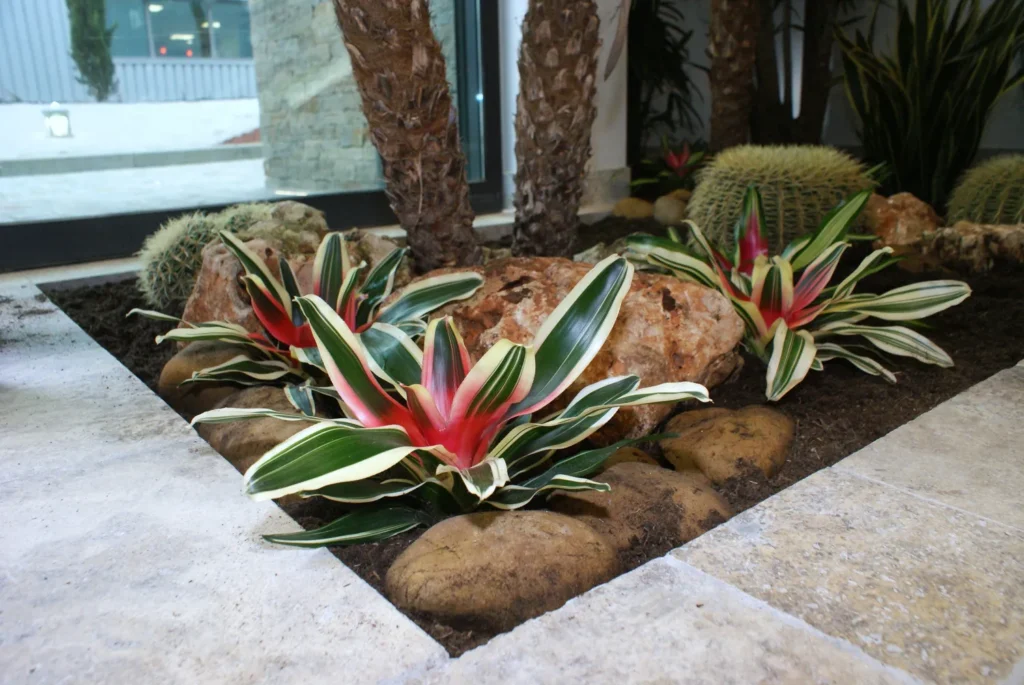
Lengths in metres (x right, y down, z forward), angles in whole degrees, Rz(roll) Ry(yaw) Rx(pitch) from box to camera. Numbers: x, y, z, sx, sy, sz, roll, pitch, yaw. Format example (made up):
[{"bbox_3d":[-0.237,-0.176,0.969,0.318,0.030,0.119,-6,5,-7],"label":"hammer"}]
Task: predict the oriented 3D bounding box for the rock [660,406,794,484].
[{"bbox_3d":[0.278,0.132,0.995,0.169,0.093,0.132,-2,16,0],"label":"rock"}]

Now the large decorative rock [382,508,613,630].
[{"bbox_3d":[-0.011,0.214,0.729,0.222,0.096,0.138,1,16,12],"label":"large decorative rock"}]

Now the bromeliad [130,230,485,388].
[{"bbox_3d":[-0.351,-0.050,1.312,0.574,0.262,0.471,-2,16,0],"label":"bromeliad"}]

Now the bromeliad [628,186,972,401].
[{"bbox_3d":[0.572,-0.114,1.540,0.630,0.330,0.620,4,16,20],"label":"bromeliad"}]

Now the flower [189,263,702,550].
[{"bbox_3d":[-0.064,0.049,0.869,0.549,0.287,0.471,-2,16,0],"label":"flower"}]

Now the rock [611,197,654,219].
[{"bbox_3d":[0.655,-0.742,4.180,0.235,0.115,0.190,0,16,9],"label":"rock"}]

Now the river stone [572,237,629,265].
[{"bbox_3d":[0.281,-0.279,2.357,0.180,0.098,0.139,-2,16,0],"label":"river stone"}]

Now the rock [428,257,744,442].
[{"bbox_3d":[0.129,-0.008,1.330,0.540,0.270,0.360,-3,15,-4],"label":"rock"}]

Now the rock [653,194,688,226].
[{"bbox_3d":[0.793,-0.677,3.870,0.175,0.145,0.165,1,16,11],"label":"rock"}]

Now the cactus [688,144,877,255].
[{"bbox_3d":[0.794,-0.404,2.304,0.529,0.367,0.529,-2,16,0],"label":"cactus"}]

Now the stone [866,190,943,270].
[{"bbox_3d":[1.299,-0.368,2.550,0.240,0.230,0.220,6,17,26],"label":"stone"}]

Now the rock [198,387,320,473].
[{"bbox_3d":[-0.340,0.120,1.047,0.170,0.125,0.136,-2,16,0],"label":"rock"}]

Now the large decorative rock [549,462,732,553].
[{"bbox_3d":[0.160,0.206,0.955,0.225,0.085,0.160,3,16,17],"label":"large decorative rock"}]

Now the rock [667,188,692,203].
[{"bbox_3d":[0.965,-0.820,4.400,0.180,0.125,0.170,1,16,12],"label":"rock"}]

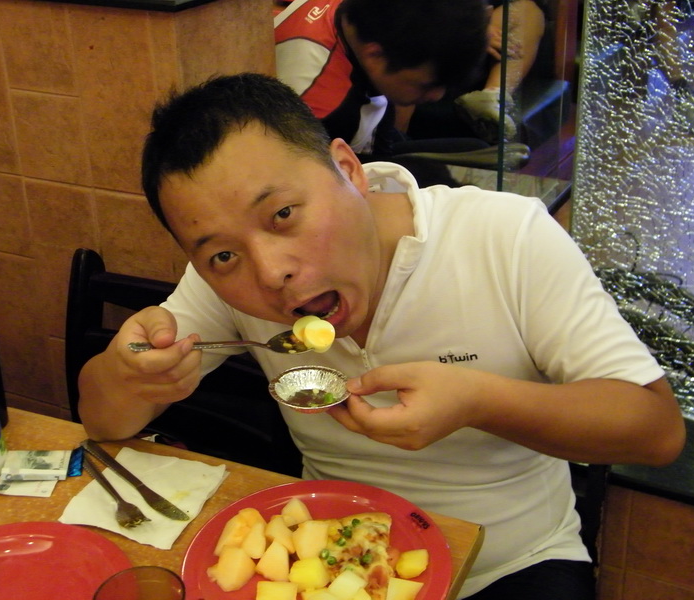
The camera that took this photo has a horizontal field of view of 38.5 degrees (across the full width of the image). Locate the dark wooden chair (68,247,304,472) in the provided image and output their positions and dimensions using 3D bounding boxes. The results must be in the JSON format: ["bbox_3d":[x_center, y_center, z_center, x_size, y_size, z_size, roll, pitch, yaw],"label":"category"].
[{"bbox_3d":[-0.298,0.454,1.259,0.410,0.874,0.480,10,25,28],"label":"dark wooden chair"}]

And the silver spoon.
[{"bbox_3d":[-0.112,0.041,0.868,0.175,0.022,0.037,-1,21,15],"label":"silver spoon"}]

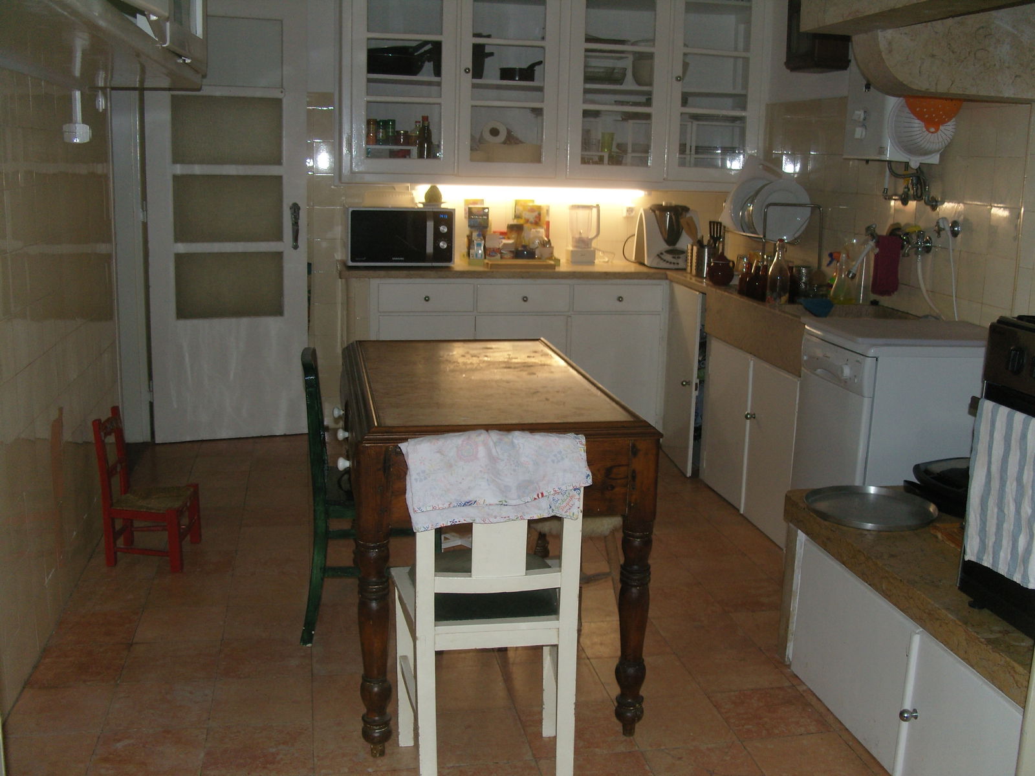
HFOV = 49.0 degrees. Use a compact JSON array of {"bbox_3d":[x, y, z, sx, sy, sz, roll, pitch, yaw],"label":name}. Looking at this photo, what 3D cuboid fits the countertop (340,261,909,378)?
[{"bbox_3d":[0.314,-0.350,4.880,2.104,0.218,2.114,0,11,-10],"label":"countertop"}]

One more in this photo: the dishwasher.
[{"bbox_3d":[1.284,0.215,3.812,0.581,0.844,0.457,0,11,-10],"label":"dishwasher"}]

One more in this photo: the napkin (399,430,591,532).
[{"bbox_3d":[-0.041,0.169,2.099,0.348,0.182,0.080,-1,12,-10],"label":"napkin"}]

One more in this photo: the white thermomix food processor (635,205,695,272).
[{"bbox_3d":[0.759,-0.771,5.745,0.283,0.308,0.298,1,11,-4],"label":"white thermomix food processor"}]

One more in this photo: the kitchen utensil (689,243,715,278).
[{"bbox_3d":[0.835,-0.578,5.158,0.104,0.147,0.104,-1,12,-10],"label":"kitchen utensil"}]

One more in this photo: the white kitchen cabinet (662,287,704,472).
[{"bbox_3d":[1.022,-0.052,5.240,0.546,0.794,0.576,0,11,-10],"label":"white kitchen cabinet"}]

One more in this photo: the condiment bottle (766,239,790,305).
[{"bbox_3d":[0.983,-0.440,4.277,0.089,0.248,0.089,0,11,-10],"label":"condiment bottle"}]

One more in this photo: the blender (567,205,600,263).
[{"bbox_3d":[0.331,-0.759,5.599,0.155,0.299,0.134,-1,12,-10],"label":"blender"}]

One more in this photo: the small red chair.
[{"bbox_3d":[-1.229,0.326,3.781,0.275,0.493,0.285,1,11,-4],"label":"small red chair"}]

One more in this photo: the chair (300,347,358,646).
[{"bbox_3d":[-0.422,0.290,3.272,0.394,0.783,0.402,-1,12,-10],"label":"chair"}]

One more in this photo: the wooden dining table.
[{"bbox_3d":[-0.117,0.338,3.084,0.671,0.780,1.156,-1,12,-10],"label":"wooden dining table"}]

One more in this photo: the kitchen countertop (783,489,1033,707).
[{"bbox_3d":[1.241,0.438,2.573,0.844,0.064,1.273,-1,12,-10],"label":"kitchen countertop"}]

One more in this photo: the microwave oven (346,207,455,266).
[{"bbox_3d":[-0.560,-0.720,5.368,0.489,0.268,0.355,-1,12,-10],"label":"microwave oven"}]

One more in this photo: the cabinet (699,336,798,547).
[{"bbox_3d":[1.158,0.181,4.525,0.546,0.625,0.933,0,11,-10],"label":"cabinet"}]

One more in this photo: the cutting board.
[{"bbox_3d":[0.001,-0.587,5.381,0.327,0.032,0.228,-1,12,-10],"label":"cutting board"}]

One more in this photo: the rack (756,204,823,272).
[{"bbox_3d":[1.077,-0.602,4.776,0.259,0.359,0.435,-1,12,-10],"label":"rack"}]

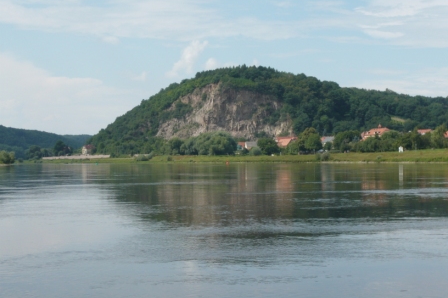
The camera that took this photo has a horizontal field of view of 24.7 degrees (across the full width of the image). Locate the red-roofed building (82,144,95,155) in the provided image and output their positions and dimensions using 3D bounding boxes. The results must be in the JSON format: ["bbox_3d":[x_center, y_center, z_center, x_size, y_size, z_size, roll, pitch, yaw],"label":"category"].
[{"bbox_3d":[-128.755,1.140,971.504,9.500,10.800,10.000,0,-1,44],"label":"red-roofed building"}]

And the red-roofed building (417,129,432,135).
[{"bbox_3d":[140.471,-9.318,716.297,12.000,9.000,9.500,0,0,6],"label":"red-roofed building"}]

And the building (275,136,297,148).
[{"bbox_3d":[42.101,-3.031,688.708,13.500,10.500,10.000,0,-1,24],"label":"building"}]

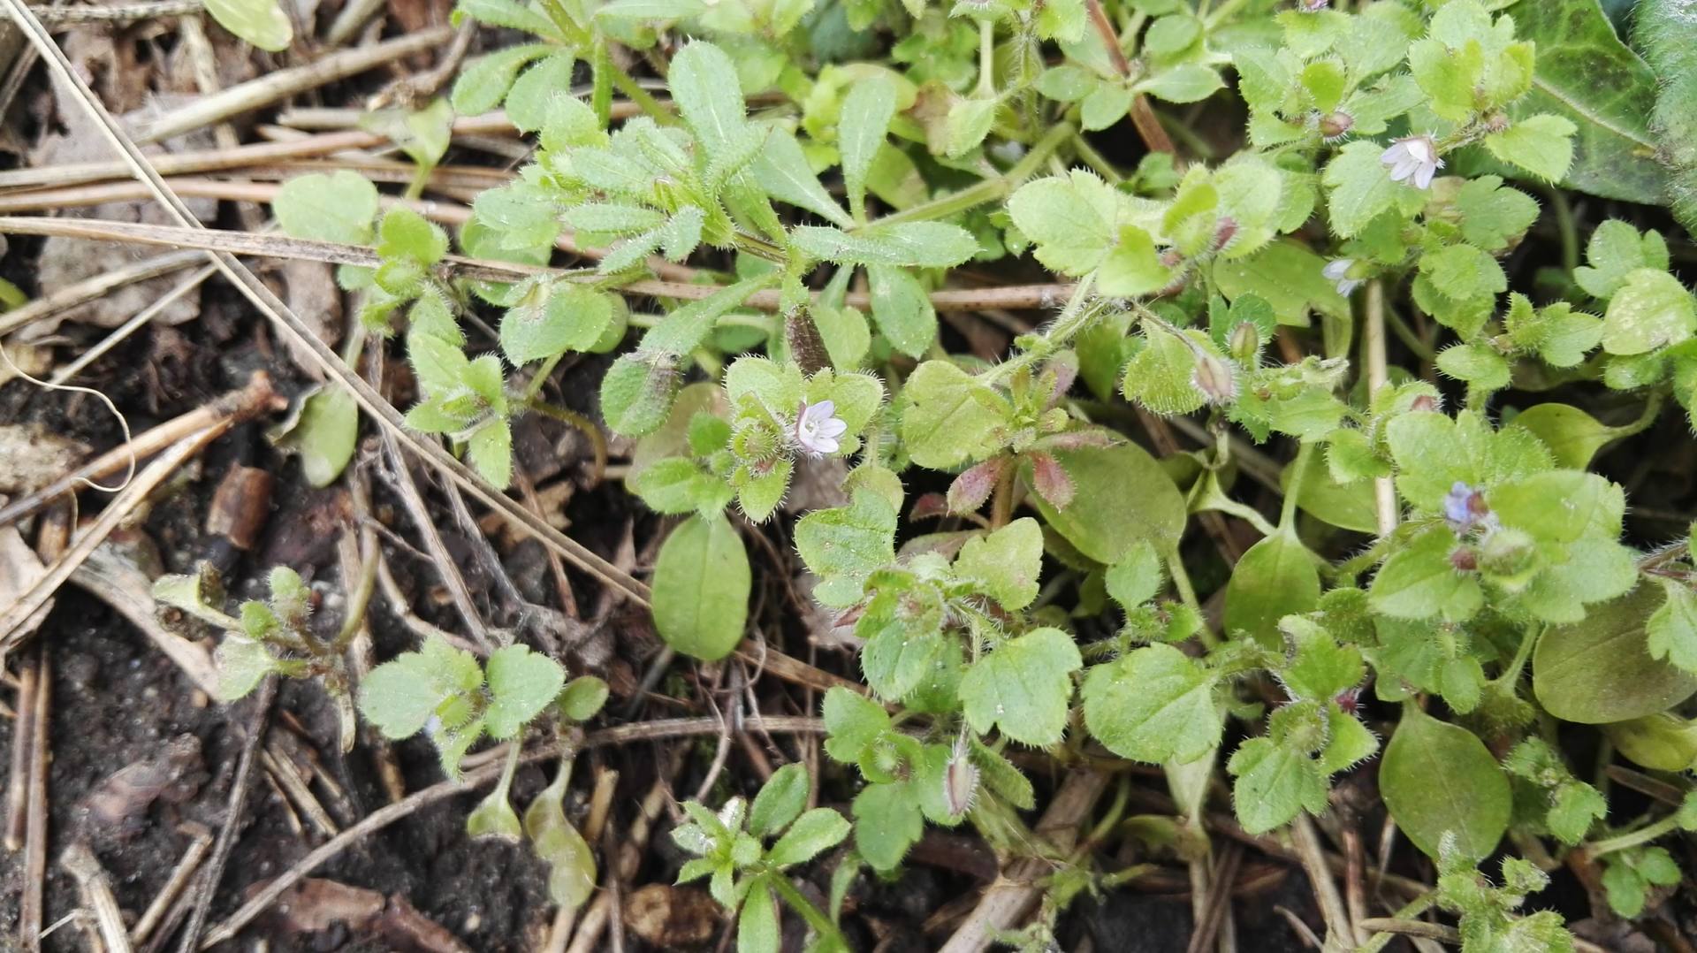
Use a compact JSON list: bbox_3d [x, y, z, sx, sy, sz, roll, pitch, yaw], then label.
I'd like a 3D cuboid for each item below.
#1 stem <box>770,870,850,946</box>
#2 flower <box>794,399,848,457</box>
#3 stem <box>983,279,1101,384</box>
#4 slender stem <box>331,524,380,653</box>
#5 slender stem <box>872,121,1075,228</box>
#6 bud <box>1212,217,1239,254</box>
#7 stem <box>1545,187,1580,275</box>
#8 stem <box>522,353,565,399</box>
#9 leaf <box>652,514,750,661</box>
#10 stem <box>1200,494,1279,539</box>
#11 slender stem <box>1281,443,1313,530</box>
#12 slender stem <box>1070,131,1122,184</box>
[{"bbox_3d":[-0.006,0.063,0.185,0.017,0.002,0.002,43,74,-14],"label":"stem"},{"bbox_3d":[-0.003,-0.006,0.157,0.004,0.006,0.006,-7,41,47],"label":"flower"},{"bbox_3d":[0.025,-0.019,0.167,0.020,0.003,0.003,-42,90,17],"label":"stem"},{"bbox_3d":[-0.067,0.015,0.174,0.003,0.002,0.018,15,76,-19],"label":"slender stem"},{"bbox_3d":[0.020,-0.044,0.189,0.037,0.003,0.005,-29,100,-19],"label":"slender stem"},{"bbox_3d":[0.048,-0.031,0.161,0.003,0.005,0.003,29,30,0],"label":"bud"},{"bbox_3d":[0.115,-0.040,0.203,0.002,0.002,0.021,10,58,0],"label":"stem"},{"bbox_3d":[-0.042,-0.014,0.176,0.001,0.011,0.001,41,24,0],"label":"stem"},{"bbox_3d":[-0.020,0.015,0.169,0.013,0.003,0.020,3,69,-6],"label":"leaf"},{"bbox_3d":[0.054,0.005,0.174,0.011,0.002,0.003,27,96,22],"label":"stem"},{"bbox_3d":[0.060,0.001,0.169,0.002,0.002,0.013,15,76,0],"label":"slender stem"},{"bbox_3d":[0.039,-0.050,0.198,0.002,0.002,0.011,-45,73,18],"label":"slender stem"}]

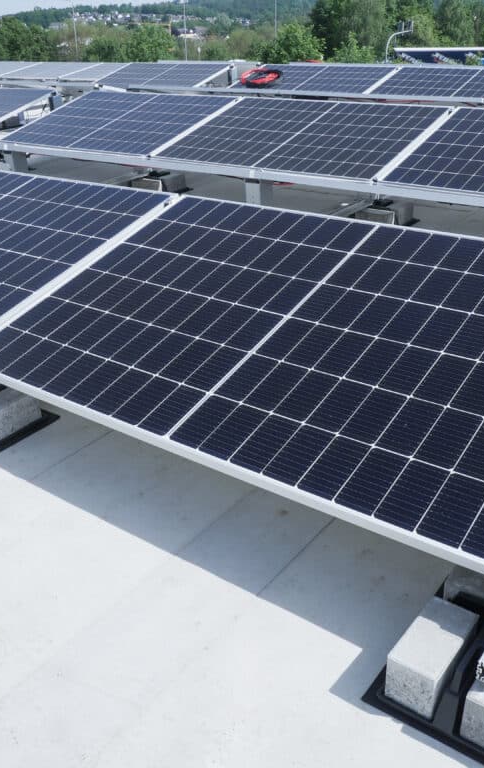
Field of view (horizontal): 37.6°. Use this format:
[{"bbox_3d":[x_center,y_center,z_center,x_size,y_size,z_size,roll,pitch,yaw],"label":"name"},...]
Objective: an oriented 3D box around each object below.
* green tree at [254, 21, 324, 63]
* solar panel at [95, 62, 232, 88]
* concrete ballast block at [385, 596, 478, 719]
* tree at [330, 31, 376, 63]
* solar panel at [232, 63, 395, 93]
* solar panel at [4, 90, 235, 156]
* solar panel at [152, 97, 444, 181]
[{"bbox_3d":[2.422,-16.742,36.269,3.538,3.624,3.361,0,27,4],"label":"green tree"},{"bbox_3d":[-1.128,-3.763,8.847,1.722,0.035,1.134,17,47,33],"label":"solar panel"},{"bbox_3d":[0.374,0.527,1.392,0.097,0.102,0.205,17,32,33],"label":"concrete ballast block"},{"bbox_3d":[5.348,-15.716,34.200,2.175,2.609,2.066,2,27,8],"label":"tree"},{"bbox_3d":[0.658,-3.205,7.653,1.722,0.035,1.134,17,47,33],"label":"solar panel"},{"bbox_3d":[-1.025,-2.135,5.807,1.722,0.035,1.134,17,47,33],"label":"solar panel"},{"bbox_3d":[0.375,-1.697,4.871,1.722,0.035,1.134,17,47,33],"label":"solar panel"}]

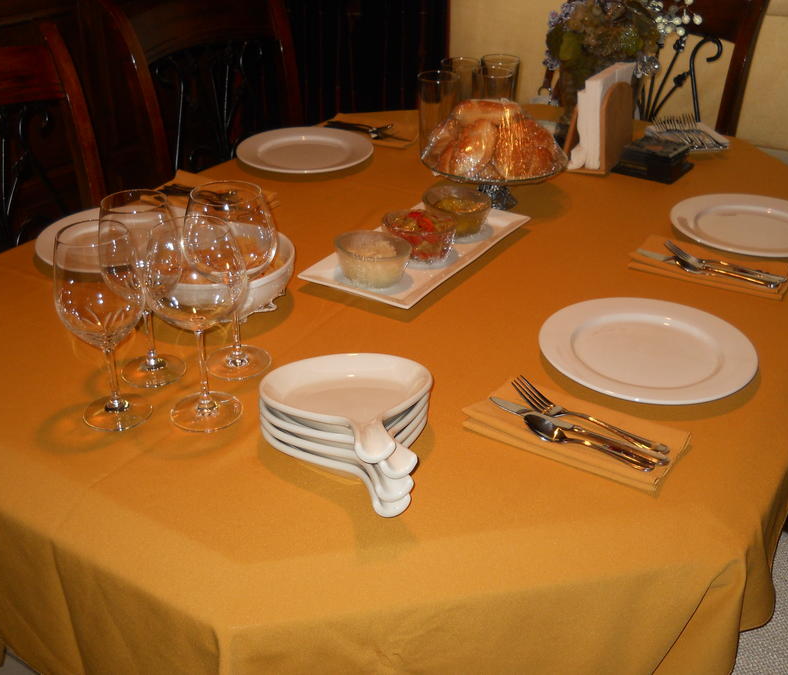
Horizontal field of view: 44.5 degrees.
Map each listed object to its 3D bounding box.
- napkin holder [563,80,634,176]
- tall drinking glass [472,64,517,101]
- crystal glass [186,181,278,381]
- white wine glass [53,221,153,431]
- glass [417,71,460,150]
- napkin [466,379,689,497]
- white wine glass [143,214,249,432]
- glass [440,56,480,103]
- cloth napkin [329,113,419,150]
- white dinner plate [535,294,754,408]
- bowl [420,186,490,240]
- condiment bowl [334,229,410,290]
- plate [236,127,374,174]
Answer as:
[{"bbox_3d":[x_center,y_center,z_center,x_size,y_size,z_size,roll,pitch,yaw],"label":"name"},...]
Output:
[{"bbox_3d":[0.393,-0.419,1.859,0.090,0.162,0.132,14,33,22],"label":"napkin holder"},{"bbox_3d":[0.192,-0.447,1.909,0.079,0.158,0.079,0,30,0],"label":"tall drinking glass"},{"bbox_3d":[-0.192,-0.065,1.145,0.108,0.224,0.108,1,29,0],"label":"crystal glass"},{"bbox_3d":[-0.310,-0.010,1.040,0.094,0.223,0.094,1,29,0],"label":"white wine glass"},{"bbox_3d":[0.085,-0.430,1.880,0.079,0.158,0.079,0,30,0],"label":"glass"},{"bbox_3d":[0.207,0.104,1.095,0.228,0.014,0.117,19,35,29],"label":"napkin"},{"bbox_3d":[-0.211,-0.012,1.046,0.108,0.225,0.108,1,29,0],"label":"white wine glass"},{"bbox_3d":[0.135,-0.485,1.976,0.079,0.158,0.079,0,30,0],"label":"glass"},{"bbox_3d":[-0.050,-0.434,2.031,0.225,0.012,0.146,13,31,19],"label":"cloth napkin"},{"bbox_3d":[0.320,0.019,1.222,0.270,0.023,0.270,1,29,-1],"label":"white dinner plate"},{"bbox_3d":[0.101,-0.201,1.562,0.112,0.050,0.112,1,29,0],"label":"bowl"},{"bbox_3d":[-0.029,-0.110,1.393,0.112,0.050,0.112,1,29,-1],"label":"condiment bowl"},{"bbox_3d":[-0.174,-0.359,1.891,0.270,0.024,0.270,0,30,0],"label":"plate"}]

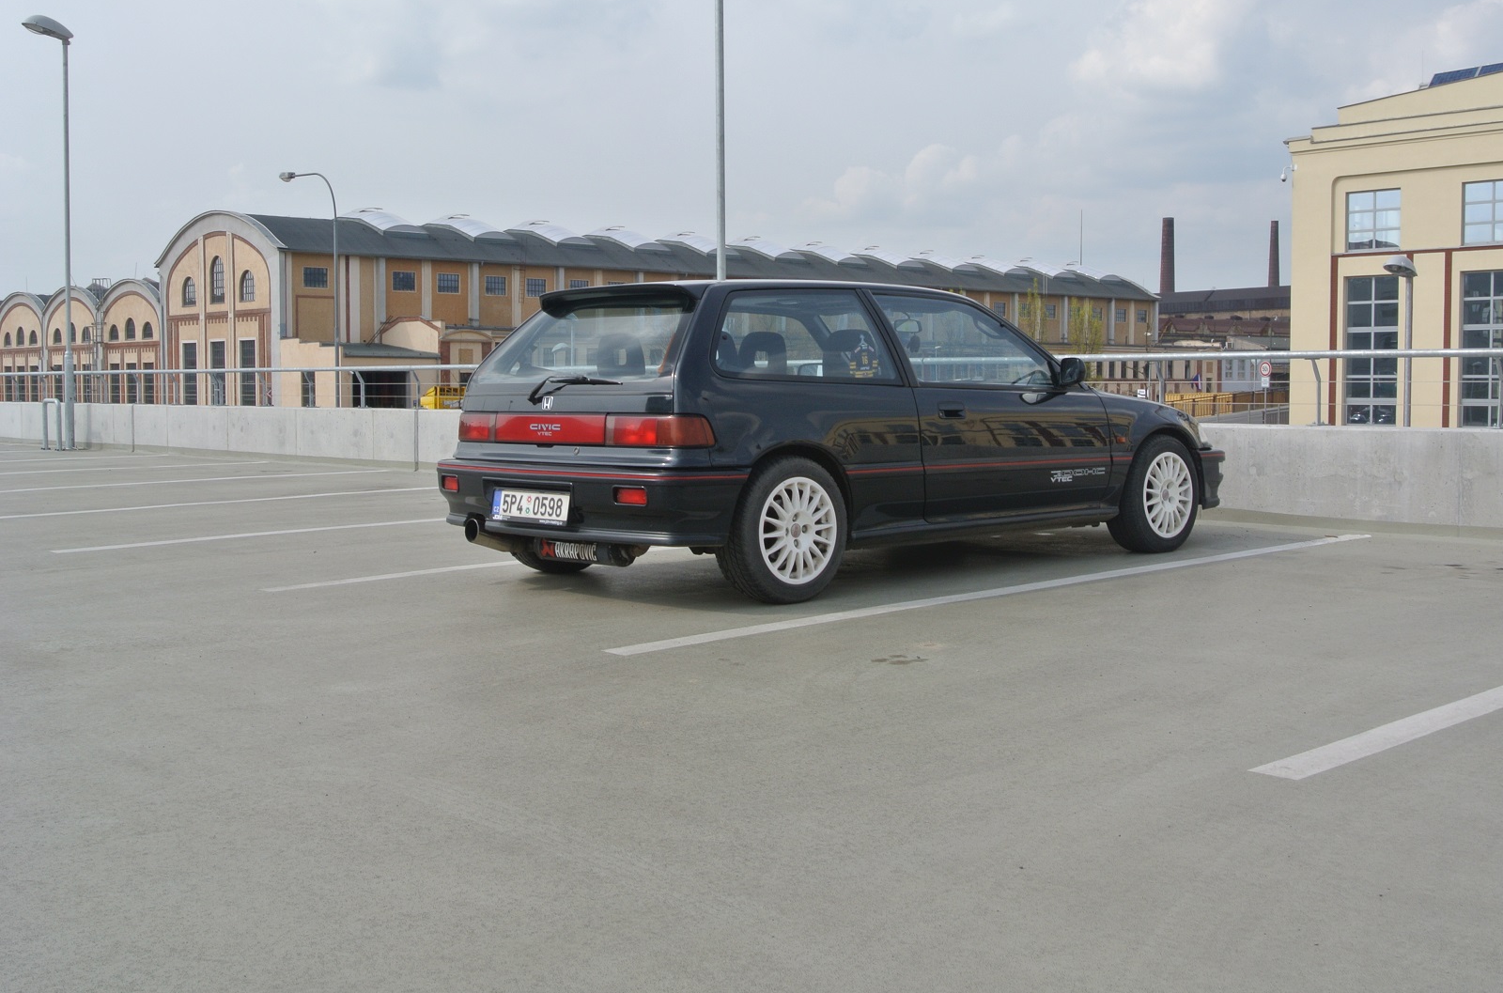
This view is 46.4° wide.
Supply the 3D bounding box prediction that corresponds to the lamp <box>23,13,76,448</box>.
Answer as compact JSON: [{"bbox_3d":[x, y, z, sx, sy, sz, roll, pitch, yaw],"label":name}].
[{"bbox_3d":[-8.693,-3.281,21.696,0.740,5.380,0.340,-3,5,-42],"label":"lamp"}]

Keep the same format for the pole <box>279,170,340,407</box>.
[{"bbox_3d":[-12.090,-3.874,48.052,0.350,10.050,3.100,-3,5,-42],"label":"pole"}]

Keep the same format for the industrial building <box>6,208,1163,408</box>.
[{"bbox_3d":[-9.824,-13.745,160.134,94.600,16.300,57.700,-3,5,-42],"label":"industrial building"}]

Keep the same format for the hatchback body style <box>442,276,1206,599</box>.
[{"bbox_3d":[0.574,-0.331,8.122,3.980,1.280,1.690,-5,6,-43],"label":"hatchback body style"}]

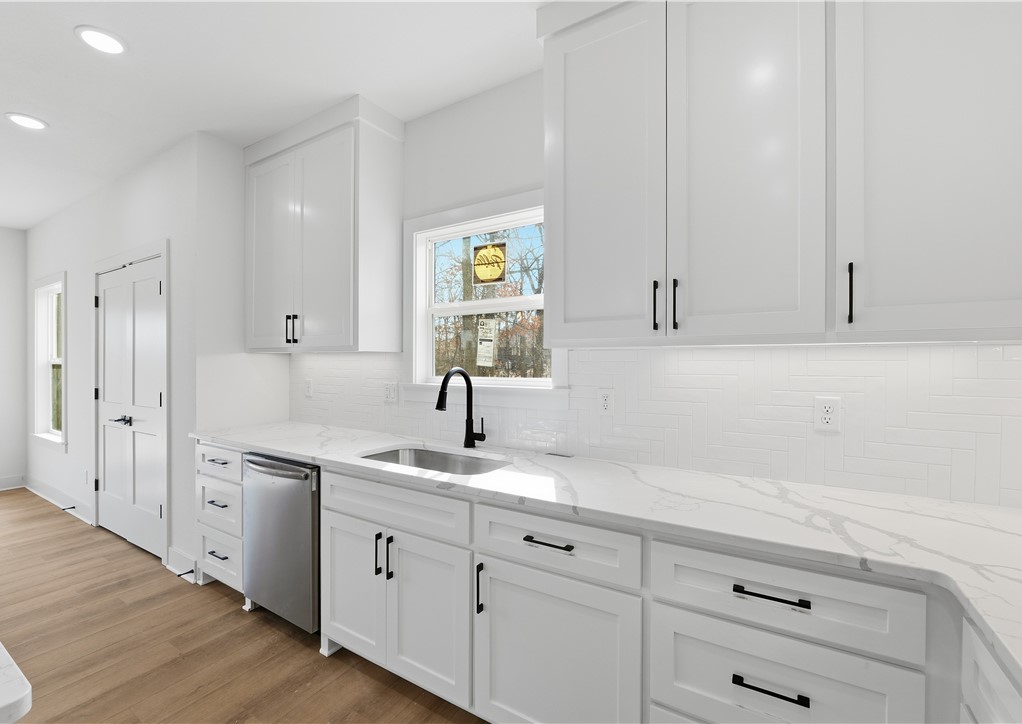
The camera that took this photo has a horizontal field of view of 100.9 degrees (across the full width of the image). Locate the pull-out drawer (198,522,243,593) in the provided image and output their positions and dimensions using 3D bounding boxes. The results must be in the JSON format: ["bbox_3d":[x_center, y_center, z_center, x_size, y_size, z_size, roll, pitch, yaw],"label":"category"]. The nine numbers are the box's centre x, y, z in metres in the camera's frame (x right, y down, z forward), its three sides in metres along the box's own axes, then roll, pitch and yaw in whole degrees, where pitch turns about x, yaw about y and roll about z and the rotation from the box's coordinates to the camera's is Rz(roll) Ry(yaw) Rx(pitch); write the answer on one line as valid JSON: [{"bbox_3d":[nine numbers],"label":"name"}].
[{"bbox_3d":[-1.540,1.110,2.640,0.509,0.294,0.525,0,0,30],"label":"pull-out drawer"}]

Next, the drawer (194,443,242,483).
[{"bbox_3d":[-1.541,0.571,2.638,0.509,0.156,0.525,0,0,30],"label":"drawer"}]

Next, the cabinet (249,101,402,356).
[{"bbox_3d":[-1.212,-0.738,2.667,1.137,1.358,0.332,0,0,30],"label":"cabinet"}]

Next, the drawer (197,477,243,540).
[{"bbox_3d":[-1.541,0.808,2.639,0.509,0.289,0.525,0,0,30],"label":"drawer"}]

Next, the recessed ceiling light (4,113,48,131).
[{"bbox_3d":[-2.844,-1.415,2.479,0.171,0.030,0.171,0,0,30],"label":"recessed ceiling light"}]

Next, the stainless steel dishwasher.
[{"bbox_3d":[-1.031,0.876,2.343,0.607,0.790,0.619,0,0,30],"label":"stainless steel dishwasher"}]

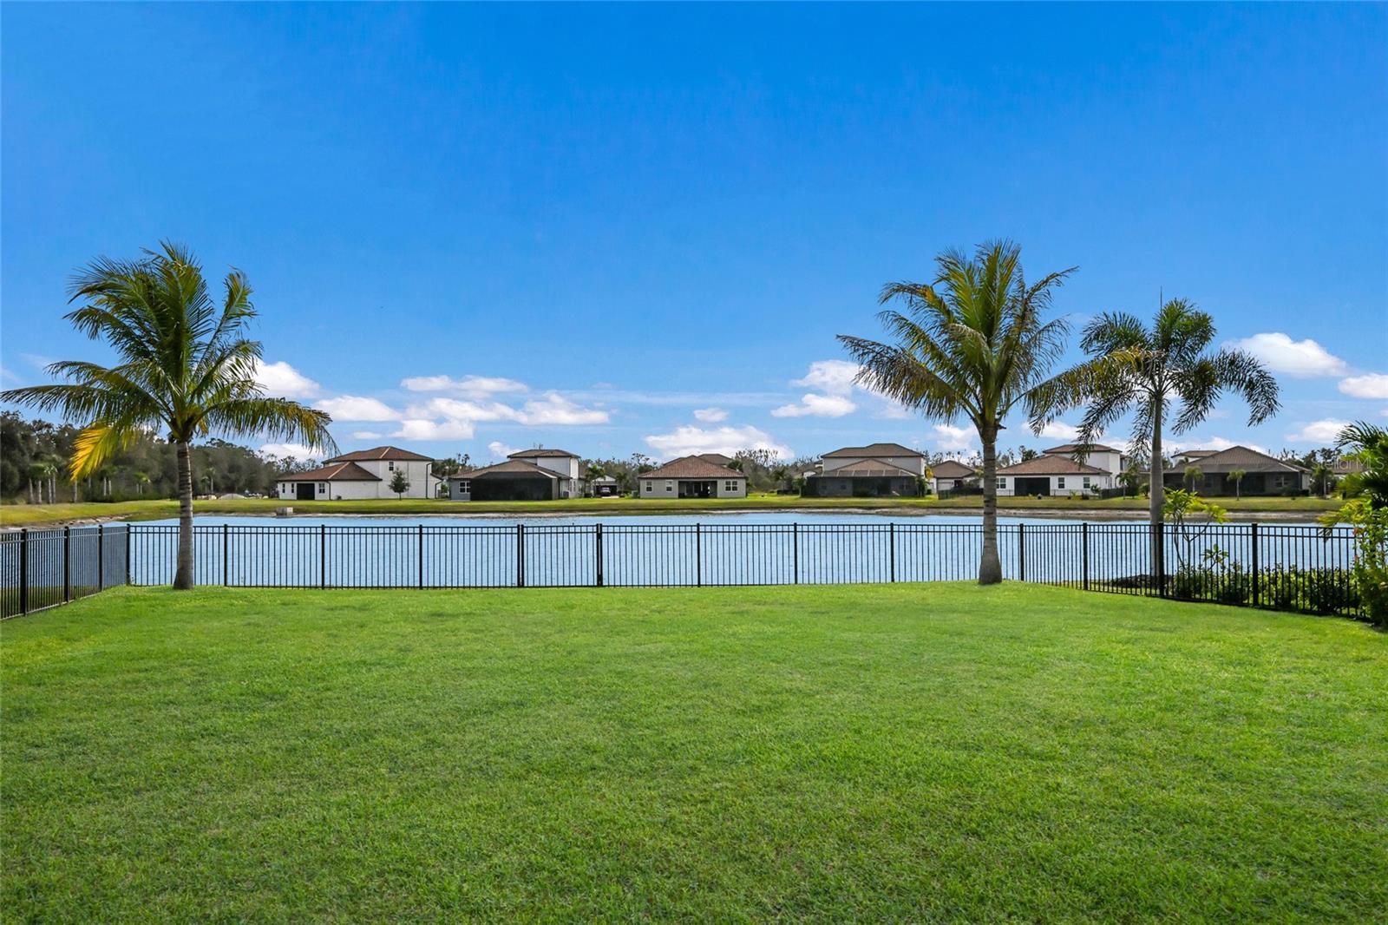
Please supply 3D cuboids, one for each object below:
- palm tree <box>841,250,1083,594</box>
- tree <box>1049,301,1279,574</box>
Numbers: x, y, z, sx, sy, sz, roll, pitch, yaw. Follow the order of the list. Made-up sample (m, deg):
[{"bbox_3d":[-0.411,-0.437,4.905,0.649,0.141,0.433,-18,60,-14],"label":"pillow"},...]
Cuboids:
[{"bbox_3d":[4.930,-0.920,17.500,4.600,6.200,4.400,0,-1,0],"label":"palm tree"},{"bbox_3d":[9.530,-0.480,19.400,4.400,5.650,4.300,0,-1,0],"label":"tree"}]

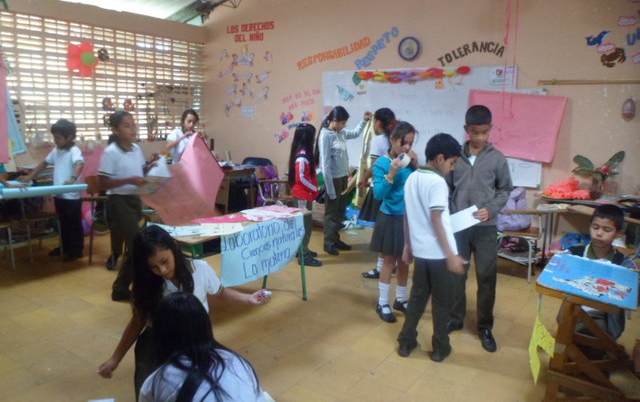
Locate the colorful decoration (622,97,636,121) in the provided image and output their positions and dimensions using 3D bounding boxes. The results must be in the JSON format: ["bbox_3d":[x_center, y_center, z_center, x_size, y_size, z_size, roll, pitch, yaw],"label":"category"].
[{"bbox_3d":[2.913,-0.861,4.525,0.103,0.230,0.070,8,13,31],"label":"colorful decoration"}]

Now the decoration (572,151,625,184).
[{"bbox_3d":[2.444,-0.294,4.218,0.440,0.280,0.280,8,13,34],"label":"decoration"}]

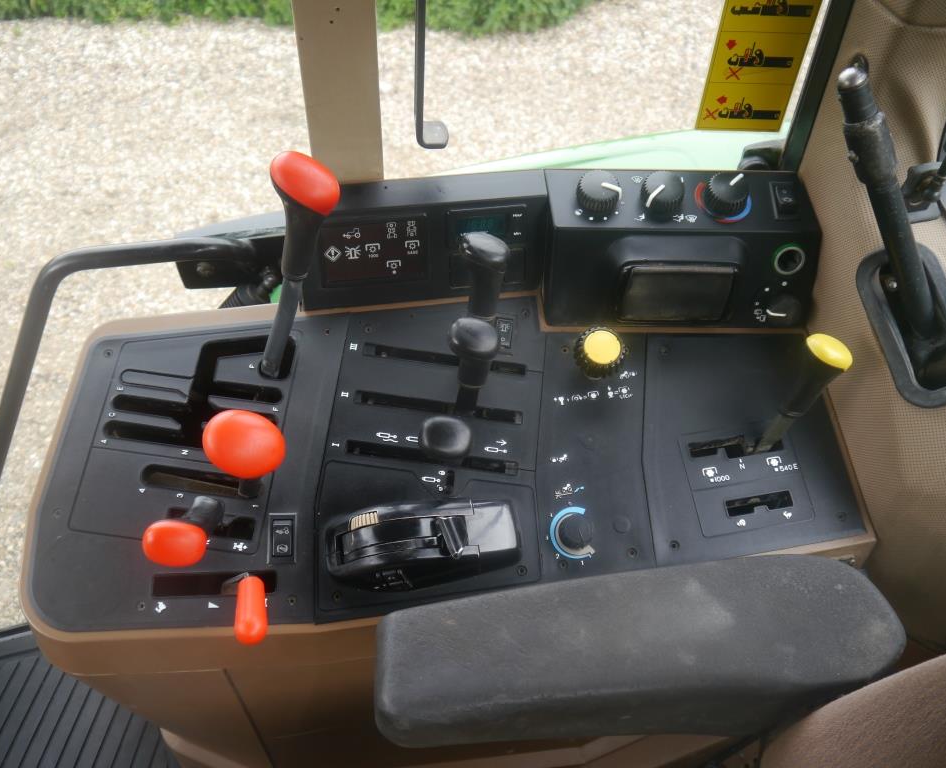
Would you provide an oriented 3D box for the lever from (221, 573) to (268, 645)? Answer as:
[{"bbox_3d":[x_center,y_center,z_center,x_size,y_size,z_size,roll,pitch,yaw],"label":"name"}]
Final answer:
[{"bbox_3d":[-0.181,0.177,0.660,0.032,0.028,0.086,-8,26,-12],"label":"lever"}]

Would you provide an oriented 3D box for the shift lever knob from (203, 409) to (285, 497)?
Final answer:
[{"bbox_3d":[-0.162,0.059,0.591,0.053,0.090,0.048,0,69,-13],"label":"shift lever knob"}]

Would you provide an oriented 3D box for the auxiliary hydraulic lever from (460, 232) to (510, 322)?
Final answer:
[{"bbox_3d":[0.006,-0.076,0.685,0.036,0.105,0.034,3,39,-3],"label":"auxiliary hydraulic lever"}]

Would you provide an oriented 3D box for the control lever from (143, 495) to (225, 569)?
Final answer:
[{"bbox_3d":[-0.212,0.108,0.605,0.050,0.062,0.038,9,52,3],"label":"control lever"}]

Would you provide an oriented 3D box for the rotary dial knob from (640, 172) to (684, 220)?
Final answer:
[{"bbox_3d":[0.171,-0.170,0.746,0.037,0.021,0.037,3,66,1],"label":"rotary dial knob"}]

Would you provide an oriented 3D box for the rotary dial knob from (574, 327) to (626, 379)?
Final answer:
[{"bbox_3d":[0.116,-0.028,0.759,0.042,0.025,0.042,5,70,-1],"label":"rotary dial knob"}]

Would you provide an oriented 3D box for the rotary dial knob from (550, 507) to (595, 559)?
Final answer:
[{"bbox_3d":[0.089,0.126,0.706,0.034,0.018,0.034,5,70,-1],"label":"rotary dial knob"}]

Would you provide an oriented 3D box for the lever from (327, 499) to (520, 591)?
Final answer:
[{"bbox_3d":[-0.038,0.122,0.632,0.140,0.048,0.062,-3,64,-6],"label":"lever"}]

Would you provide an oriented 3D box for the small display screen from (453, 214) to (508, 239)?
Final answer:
[{"bbox_3d":[0.006,-0.146,0.766,0.048,0.023,0.008,-3,20,-7],"label":"small display screen"}]

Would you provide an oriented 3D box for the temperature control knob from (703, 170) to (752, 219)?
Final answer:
[{"bbox_3d":[0.230,-0.171,0.747,0.036,0.021,0.036,3,66,1],"label":"temperature control knob"}]

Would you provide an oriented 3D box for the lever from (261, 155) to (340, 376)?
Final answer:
[{"bbox_3d":[-0.142,-0.082,0.650,0.050,0.194,0.044,19,41,-2],"label":"lever"}]

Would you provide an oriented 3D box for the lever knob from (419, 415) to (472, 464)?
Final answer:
[{"bbox_3d":[-0.020,0.041,0.615,0.036,0.045,0.032,0,73,2],"label":"lever knob"}]

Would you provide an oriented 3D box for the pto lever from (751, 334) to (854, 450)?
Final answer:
[{"bbox_3d":[0.264,0.013,0.675,0.037,0.118,0.036,3,44,-11],"label":"pto lever"}]

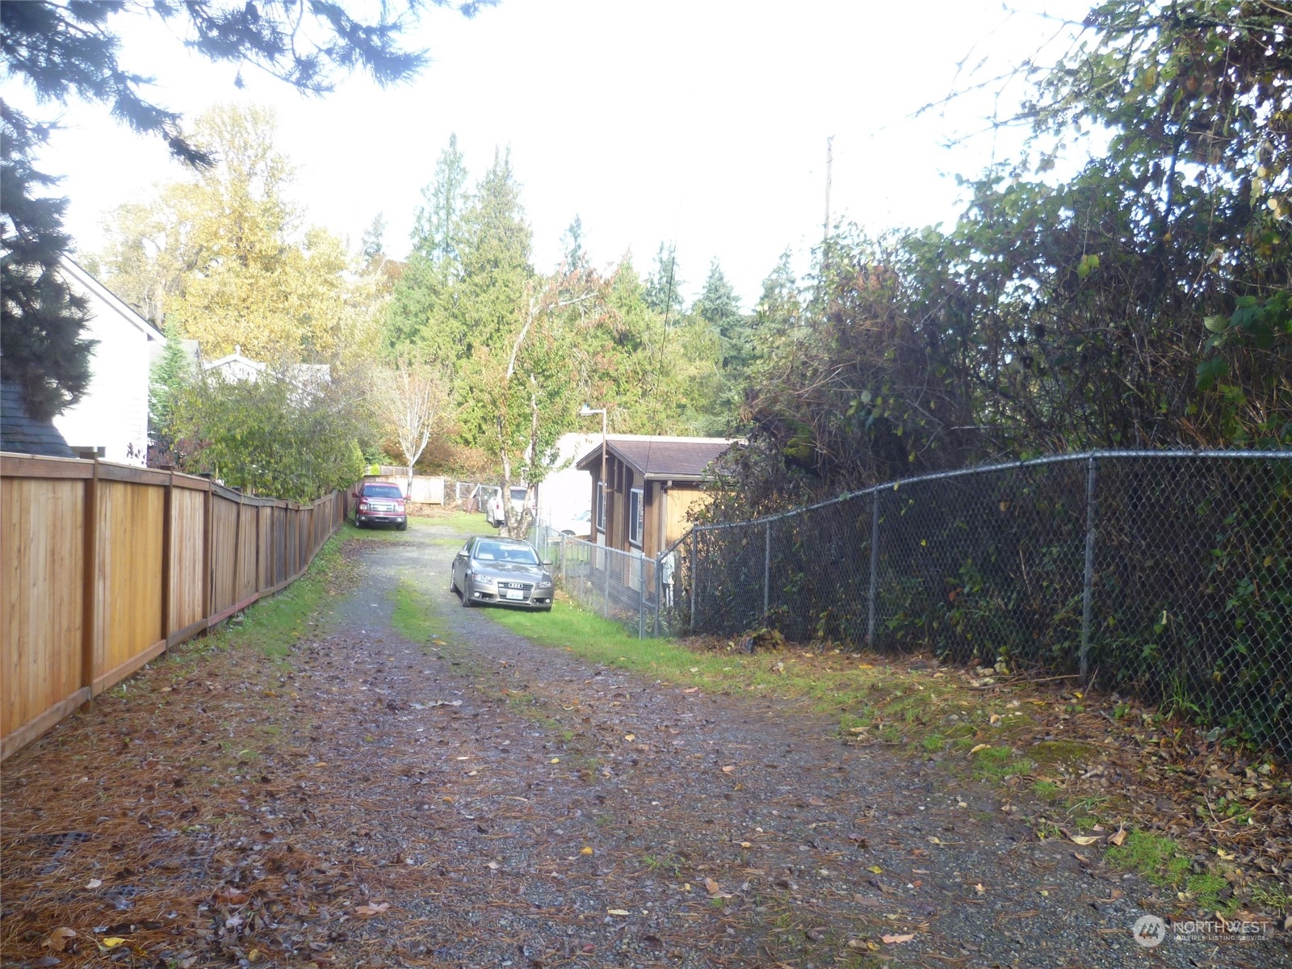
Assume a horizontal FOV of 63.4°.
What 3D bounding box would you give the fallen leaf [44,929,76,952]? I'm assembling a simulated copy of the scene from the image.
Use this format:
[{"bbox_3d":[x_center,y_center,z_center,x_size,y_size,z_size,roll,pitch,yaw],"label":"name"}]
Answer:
[{"bbox_3d":[-1.945,1.515,3.470,0.100,0.032,0.085,0,2,-29],"label":"fallen leaf"}]

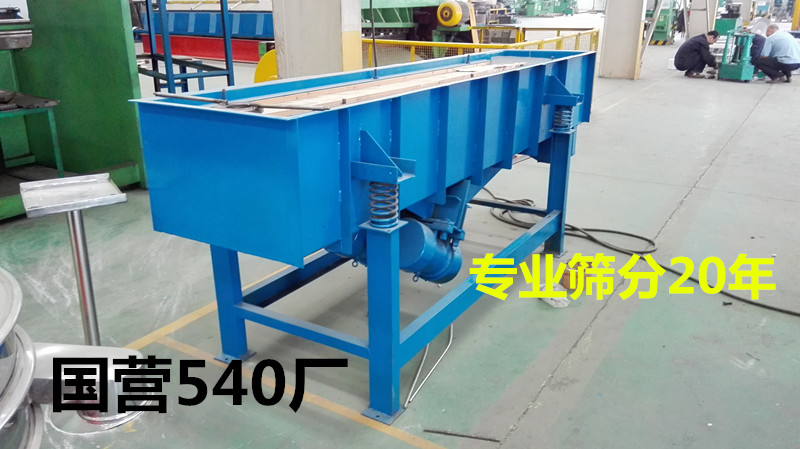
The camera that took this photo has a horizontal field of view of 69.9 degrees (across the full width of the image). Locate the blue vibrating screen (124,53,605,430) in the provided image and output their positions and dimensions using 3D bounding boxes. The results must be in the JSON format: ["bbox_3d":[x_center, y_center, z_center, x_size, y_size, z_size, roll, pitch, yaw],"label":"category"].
[{"bbox_3d":[0.222,-0.252,3.121,0.962,1.191,3.037,12,23,31],"label":"blue vibrating screen"}]

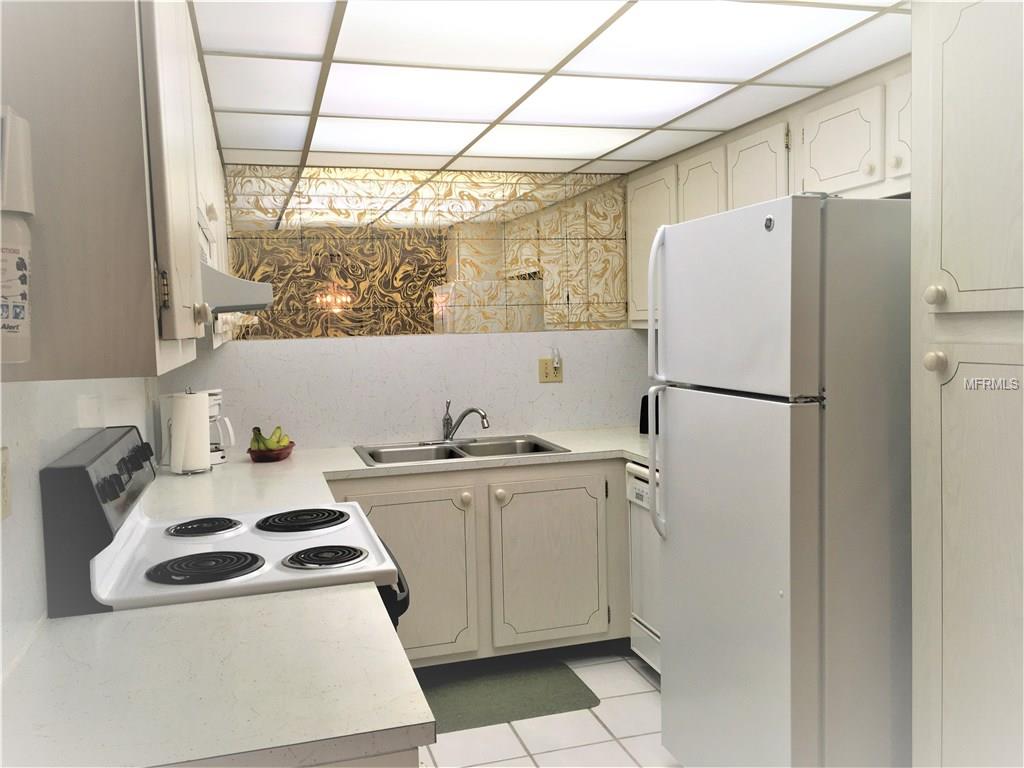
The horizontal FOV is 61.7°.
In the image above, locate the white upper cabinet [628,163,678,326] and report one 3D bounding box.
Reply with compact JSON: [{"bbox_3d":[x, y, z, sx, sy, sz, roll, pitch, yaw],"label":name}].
[{"bbox_3d":[0.771,-0.624,3.965,0.310,0.700,0.500,-3,4,-16],"label":"white upper cabinet"}]

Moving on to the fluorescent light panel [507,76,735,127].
[{"bbox_3d":[0.320,-0.922,2.775,0.591,0.025,0.572,-3,4,-16],"label":"fluorescent light panel"}]

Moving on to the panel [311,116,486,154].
[{"bbox_3d":[-0.439,-0.928,3.175,0.593,0.025,0.572,-3,4,-16],"label":"panel"}]

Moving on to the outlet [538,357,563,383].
[{"bbox_3d":[0.187,-0.061,4.047,0.117,0.114,0.012,-3,4,-16],"label":"outlet"}]

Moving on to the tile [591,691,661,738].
[{"bbox_3d":[0.463,1.212,3.146,0.303,0.010,0.310,-3,4,-16],"label":"tile"}]

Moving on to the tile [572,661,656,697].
[{"bbox_3d":[0.383,1.181,3.406,0.308,0.010,0.308,-3,4,-16],"label":"tile"}]

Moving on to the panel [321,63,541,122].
[{"bbox_3d":[-0.269,-0.890,2.625,0.606,0.020,0.594,-3,4,-16],"label":"panel"}]

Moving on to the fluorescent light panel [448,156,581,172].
[{"bbox_3d":[0.026,-0.982,3.815,0.601,0.020,0.314,-3,4,-16],"label":"fluorescent light panel"}]

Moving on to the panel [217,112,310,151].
[{"bbox_3d":[-0.885,-0.903,3.072,0.301,0.020,0.581,-3,4,-16],"label":"panel"}]

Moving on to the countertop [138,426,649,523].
[{"bbox_3d":[-0.125,0.316,3.288,2.381,0.036,1.335,-3,4,-16],"label":"countertop"}]

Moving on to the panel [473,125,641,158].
[{"bbox_3d":[0.155,-0.955,3.373,0.601,0.020,0.581,-3,4,-16],"label":"panel"}]

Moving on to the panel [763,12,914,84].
[{"bbox_3d":[0.923,-0.909,2.330,0.271,0.025,0.572,-3,4,-16],"label":"panel"}]

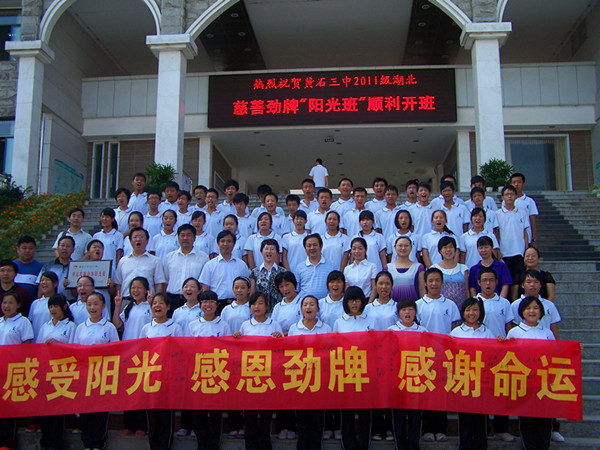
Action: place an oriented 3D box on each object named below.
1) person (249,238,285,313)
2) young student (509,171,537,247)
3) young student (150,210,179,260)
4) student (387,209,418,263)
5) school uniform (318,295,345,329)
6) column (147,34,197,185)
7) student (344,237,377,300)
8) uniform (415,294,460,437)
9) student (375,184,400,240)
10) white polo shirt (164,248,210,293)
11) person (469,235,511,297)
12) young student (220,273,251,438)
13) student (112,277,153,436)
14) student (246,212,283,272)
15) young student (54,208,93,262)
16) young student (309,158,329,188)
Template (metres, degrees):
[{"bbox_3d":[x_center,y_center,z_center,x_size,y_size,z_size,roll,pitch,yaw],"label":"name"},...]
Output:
[{"bbox_3d":[-0.360,0.955,7.196,0.460,1.600,0.300,0,-7,2],"label":"person"},{"bbox_3d":[3.032,0.105,8.957,0.470,1.638,0.300,-1,-7,11],"label":"young student"},{"bbox_3d":[-1.704,0.603,8.278,0.440,1.608,0.280,0,-9,0],"label":"young student"},{"bbox_3d":[1.241,0.621,7.733,0.440,1.614,0.270,-1,-6,7],"label":"student"},{"bbox_3d":[0.335,0.988,6.455,0.440,0.640,0.270,-1,-7,4],"label":"school uniform"},{"bbox_3d":[-3.614,-2.997,18.429,1.151,4.462,0.850,-1,-7,5],"label":"column"},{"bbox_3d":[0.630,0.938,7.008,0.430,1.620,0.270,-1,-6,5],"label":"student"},{"bbox_3d":[1.342,1.357,6.430,0.480,1.365,0.280,-1,-8,8],"label":"uniform"},{"bbox_3d":[1.231,0.305,8.956,0.460,1.710,0.290,-1,-7,6],"label":"student"},{"bbox_3d":[-1.307,0.532,7.620,0.520,0.570,0.270,0,-7,-2],"label":"white polo shirt"},{"bbox_3d":[2.114,0.923,7.350,0.460,1.601,0.280,-1,-8,10],"label":"person"},{"bbox_3d":[-0.637,1.320,6.610,0.430,1.603,0.280,0,-7,0],"label":"young student"},{"bbox_3d":[-1.663,1.330,6.700,0.480,1.600,0.320,1,-8,-4],"label":"student"},{"bbox_3d":[-0.444,0.614,8.165,0.450,1.561,0.280,0,-9,3],"label":"student"},{"bbox_3d":[-2.842,0.611,8.180,0.500,1.668,0.300,0,-6,-5],"label":"young student"},{"bbox_3d":[0.562,-1.072,18.871,0.520,1.700,0.340,0,-7,3],"label":"young student"}]

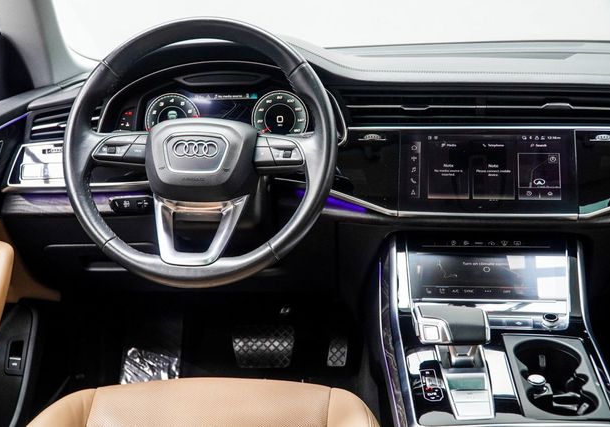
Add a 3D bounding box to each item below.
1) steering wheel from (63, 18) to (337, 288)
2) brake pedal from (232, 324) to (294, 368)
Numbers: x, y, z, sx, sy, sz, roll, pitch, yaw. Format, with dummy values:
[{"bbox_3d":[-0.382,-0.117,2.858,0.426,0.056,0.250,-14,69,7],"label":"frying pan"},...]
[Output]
[{"bbox_3d":[-0.141,-0.084,0.964,0.375,0.375,0.100,2,-8,4],"label":"steering wheel"},{"bbox_3d":[-0.092,0.289,1.505,0.133,0.098,0.028,-1,-16,3],"label":"brake pedal"}]

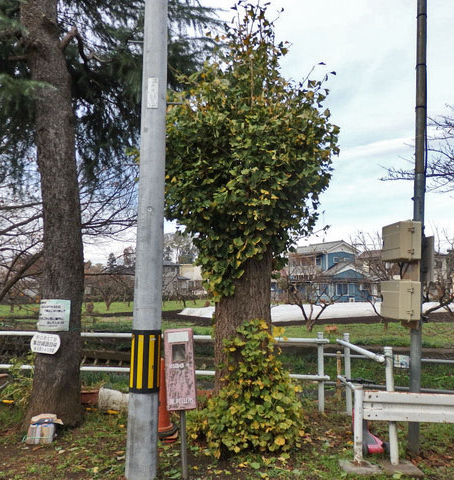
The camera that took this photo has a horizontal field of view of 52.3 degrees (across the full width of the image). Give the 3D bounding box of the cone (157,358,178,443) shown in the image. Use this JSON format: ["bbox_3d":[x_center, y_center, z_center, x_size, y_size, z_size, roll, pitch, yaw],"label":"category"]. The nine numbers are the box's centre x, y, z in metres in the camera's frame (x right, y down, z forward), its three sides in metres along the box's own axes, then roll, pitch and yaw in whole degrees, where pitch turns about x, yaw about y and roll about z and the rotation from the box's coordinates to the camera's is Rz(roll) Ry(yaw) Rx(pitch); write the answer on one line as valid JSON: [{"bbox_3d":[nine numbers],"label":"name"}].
[{"bbox_3d":[-0.605,1.430,4.200,0.370,0.740,0.370,1,-6,3],"label":"cone"}]

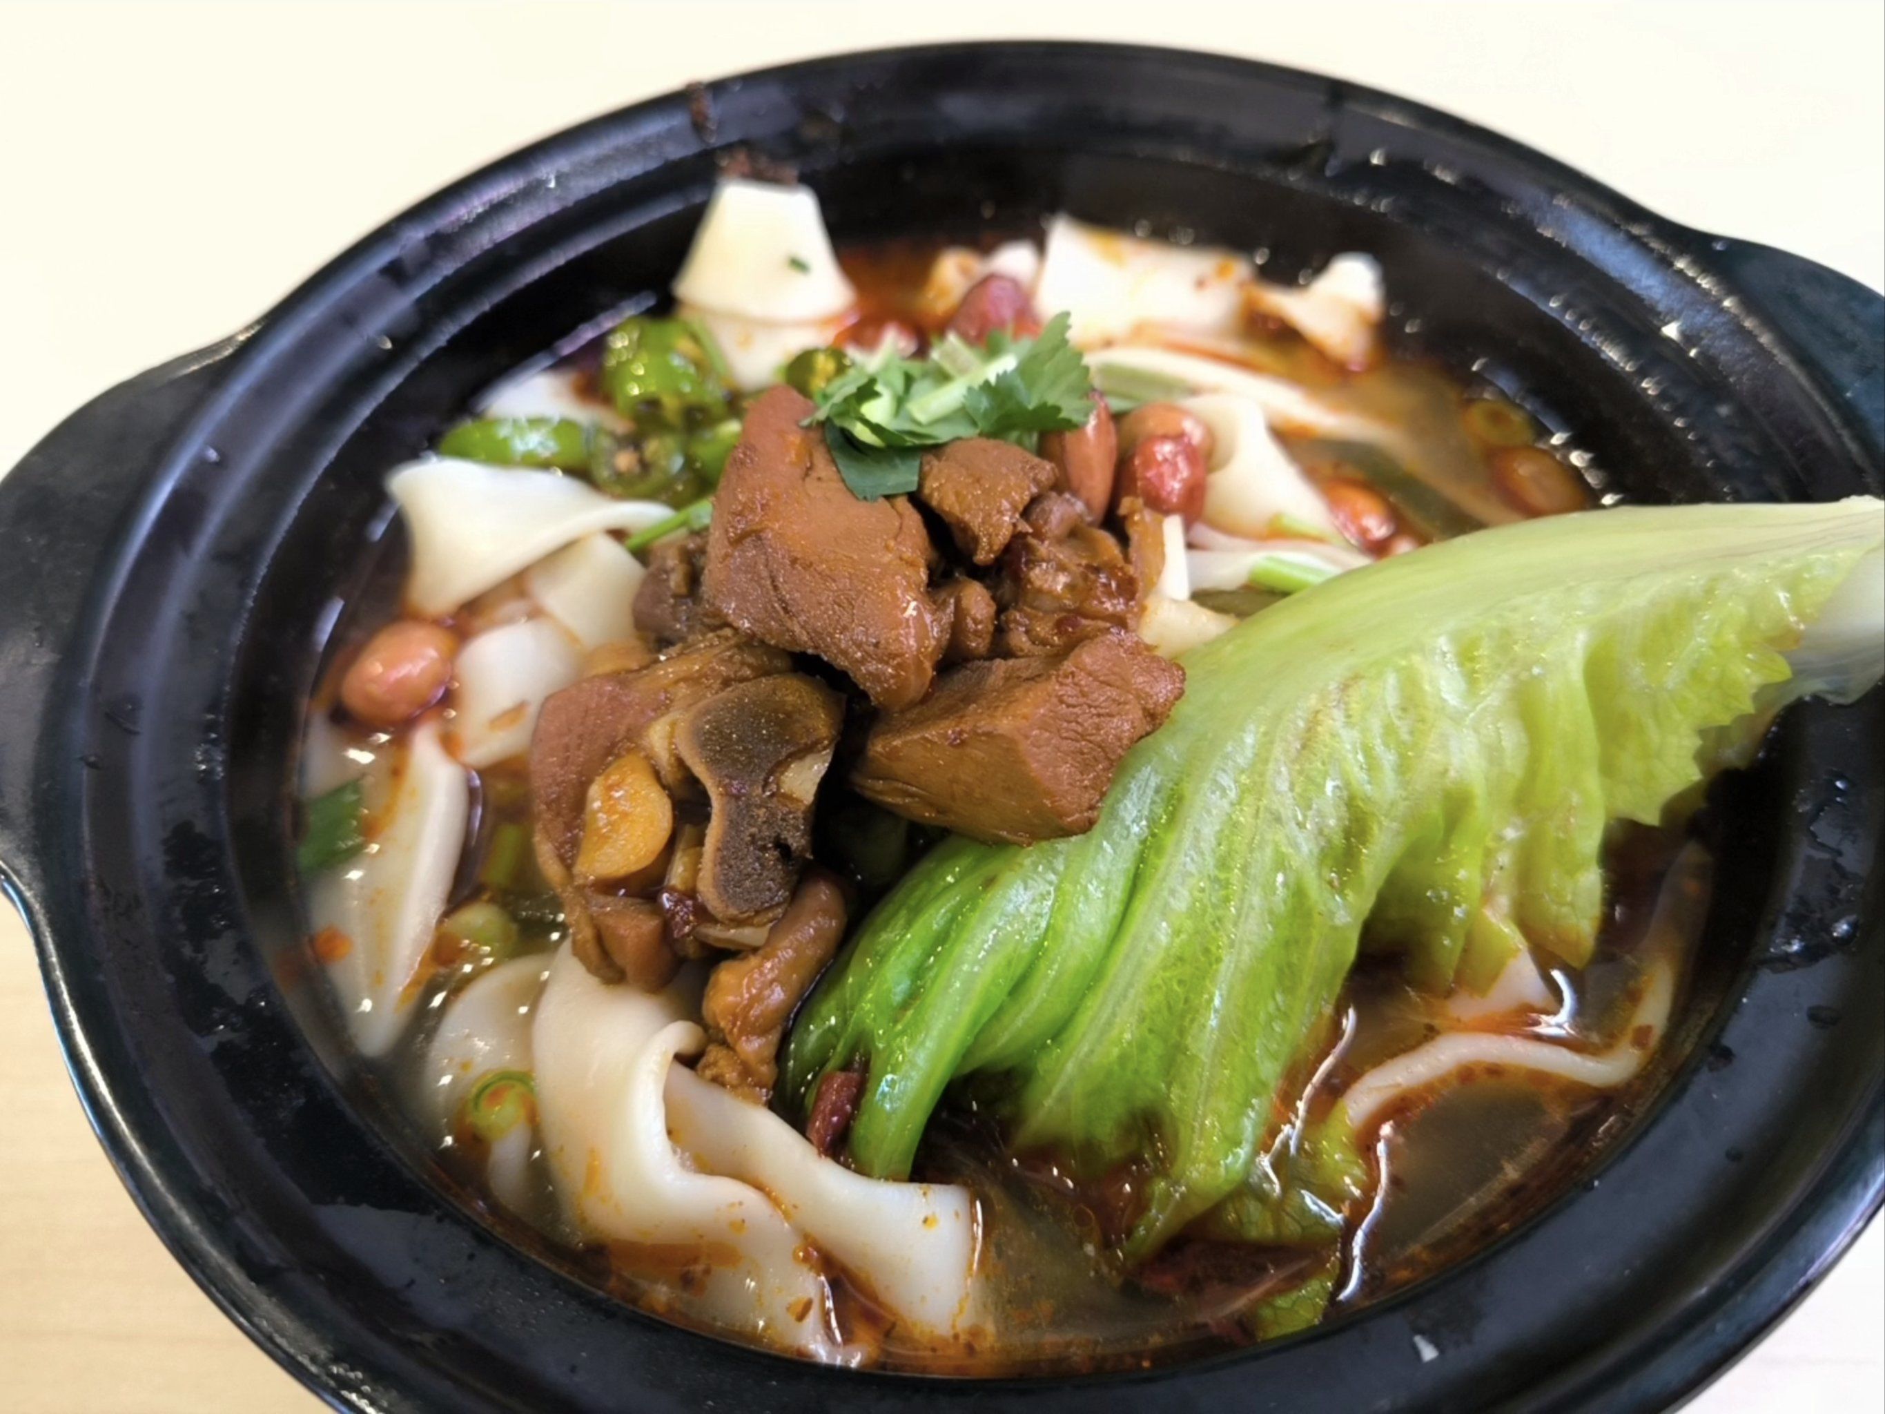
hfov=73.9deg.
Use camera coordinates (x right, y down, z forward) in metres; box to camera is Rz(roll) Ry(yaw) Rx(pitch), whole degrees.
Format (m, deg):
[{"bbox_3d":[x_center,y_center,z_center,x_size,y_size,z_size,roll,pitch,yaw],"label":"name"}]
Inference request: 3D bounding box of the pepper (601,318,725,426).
[{"bbox_3d":[-0.044,-0.053,0.200,0.019,0.013,0.017,-11,55,-5],"label":"pepper"}]

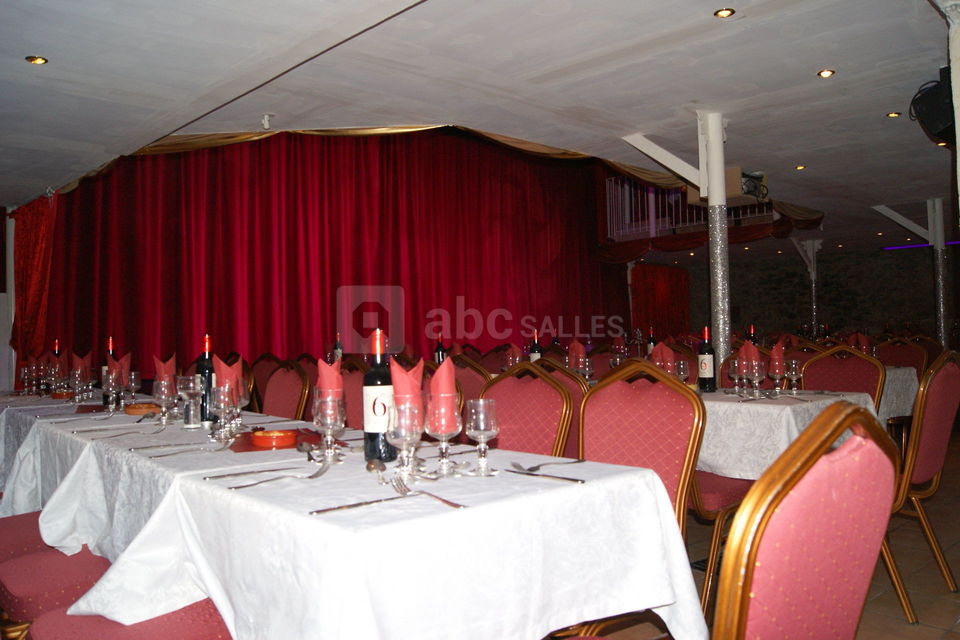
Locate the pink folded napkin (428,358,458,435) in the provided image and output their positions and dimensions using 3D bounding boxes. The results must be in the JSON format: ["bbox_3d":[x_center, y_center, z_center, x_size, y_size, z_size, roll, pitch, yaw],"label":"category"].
[{"bbox_3d":[-0.074,0.152,1.460,0.056,0.157,0.062,-1,-1,0],"label":"pink folded napkin"}]

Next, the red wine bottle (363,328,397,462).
[{"bbox_3d":[-0.231,0.172,1.653,0.075,0.300,0.075,-1,-1,-1],"label":"red wine bottle"}]

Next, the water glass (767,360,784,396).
[{"bbox_3d":[1.288,0.246,3.115,0.076,0.159,0.076,-1,-1,0],"label":"water glass"}]

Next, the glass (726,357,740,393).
[{"bbox_3d":[1.121,0.249,3.156,0.070,0.150,0.070,-1,-1,0],"label":"glass"}]

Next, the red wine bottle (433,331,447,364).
[{"bbox_3d":[-0.259,0.235,4.750,0.075,0.300,0.075,-1,-1,0],"label":"red wine bottle"}]

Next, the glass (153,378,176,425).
[{"bbox_3d":[-1.072,0.279,2.442,0.068,0.148,0.068,-1,-1,0],"label":"glass"}]

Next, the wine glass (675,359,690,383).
[{"bbox_3d":[0.905,0.261,3.216,0.068,0.148,0.068,-1,-1,0],"label":"wine glass"}]

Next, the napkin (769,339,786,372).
[{"bbox_3d":[1.270,0.156,3.067,0.060,0.155,0.068,0,-1,-42],"label":"napkin"}]

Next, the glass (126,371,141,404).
[{"bbox_3d":[-1.512,0.304,3.146,0.068,0.148,0.068,-1,-1,0],"label":"glass"}]

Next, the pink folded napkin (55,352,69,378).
[{"bbox_3d":[-2.180,0.238,3.737,0.060,0.155,0.085,0,-1,-42],"label":"pink folded napkin"}]

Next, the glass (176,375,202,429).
[{"bbox_3d":[-0.938,0.267,2.342,0.093,0.163,0.093,-1,-1,0],"label":"glass"}]

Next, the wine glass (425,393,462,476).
[{"bbox_3d":[-0.073,0.232,1.460,0.076,0.159,0.076,-1,-1,0],"label":"wine glass"}]

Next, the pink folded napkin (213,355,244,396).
[{"bbox_3d":[-0.750,0.180,2.147,0.065,0.157,0.088,0,-1,-42],"label":"pink folded napkin"}]

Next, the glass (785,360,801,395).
[{"bbox_3d":[1.328,0.243,3.046,0.070,0.150,0.070,-1,-1,0],"label":"glass"}]

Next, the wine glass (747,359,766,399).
[{"bbox_3d":[1.138,0.243,2.956,0.073,0.154,0.073,-1,-1,0],"label":"wine glass"}]

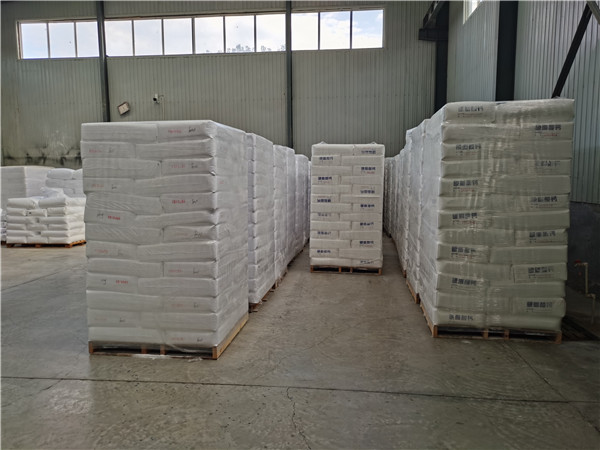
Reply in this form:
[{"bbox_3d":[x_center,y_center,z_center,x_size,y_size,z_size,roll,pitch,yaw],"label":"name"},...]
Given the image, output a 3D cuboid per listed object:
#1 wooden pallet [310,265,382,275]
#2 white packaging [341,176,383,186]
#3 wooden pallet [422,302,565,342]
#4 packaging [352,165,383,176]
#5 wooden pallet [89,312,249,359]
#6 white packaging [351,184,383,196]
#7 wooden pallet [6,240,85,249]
[{"bbox_3d":[0.847,0.684,8.188,1.163,0.116,1.151,1,6,10],"label":"wooden pallet"},{"bbox_3d":[1.021,-0.721,7.676,0.657,0.153,0.500,1,6,10],"label":"white packaging"},{"bbox_3d":[1.960,0.995,5.030,1.163,0.116,1.151,1,6,9],"label":"wooden pallet"},{"bbox_3d":[1.131,-0.886,7.722,0.477,0.173,0.660,1,6,10],"label":"packaging"},{"bbox_3d":[-1.219,1.041,4.653,1.163,0.116,1.151,1,6,7],"label":"wooden pallet"},{"bbox_3d":[1.126,-0.575,7.754,0.475,0.174,0.660,1,6,10],"label":"white packaging"},{"bbox_3d":[-5.855,0.420,11.137,1.499,0.096,1.160,0,6,2],"label":"wooden pallet"}]

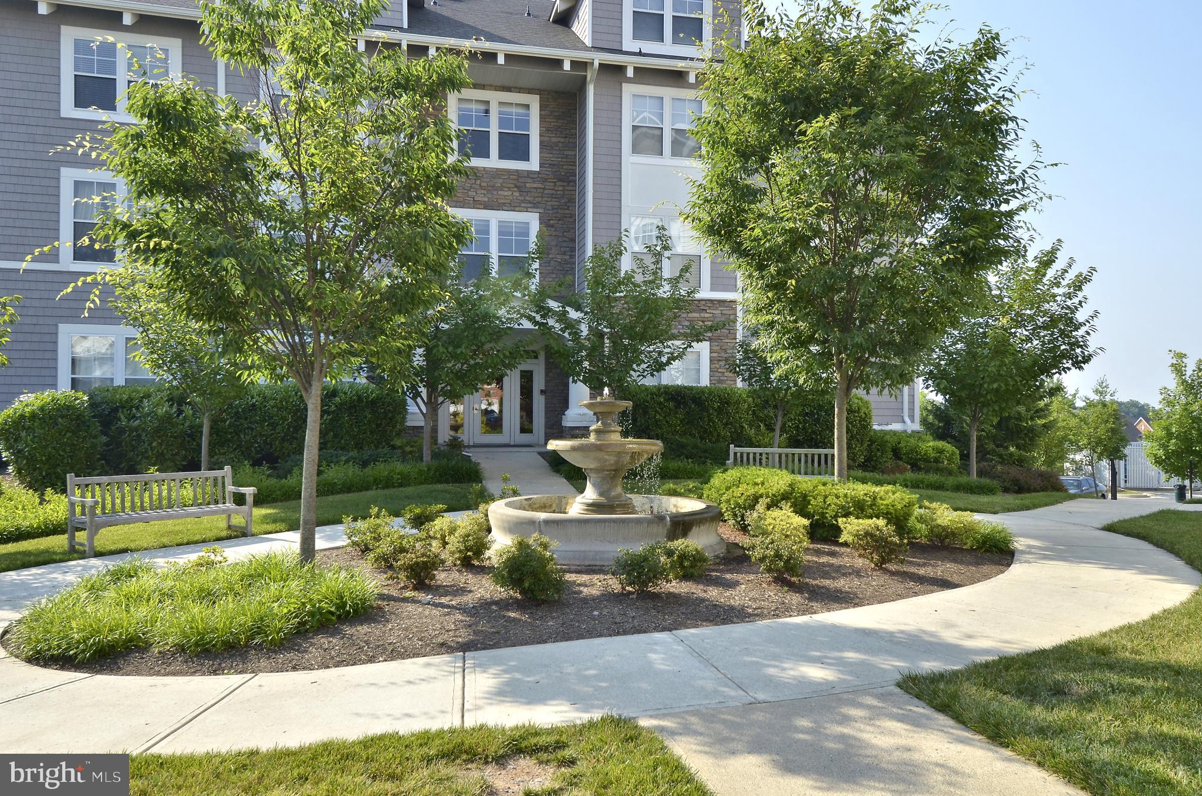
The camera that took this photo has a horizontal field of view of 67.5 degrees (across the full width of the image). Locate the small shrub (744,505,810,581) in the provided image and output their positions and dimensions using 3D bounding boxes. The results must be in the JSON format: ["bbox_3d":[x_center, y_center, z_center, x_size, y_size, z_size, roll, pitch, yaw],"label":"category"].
[{"bbox_3d":[1.632,1.317,8.288,0.600,0.640,0.580,0,-1,0],"label":"small shrub"}]

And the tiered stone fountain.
[{"bbox_3d":[0.045,0.798,10.093,2.650,1.710,2.650,0,-1,0],"label":"tiered stone fountain"}]

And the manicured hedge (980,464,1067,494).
[{"bbox_3d":[7.742,1.432,16.488,1.550,0.500,1.200,0,-1,0],"label":"manicured hedge"}]

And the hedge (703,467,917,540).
[{"bbox_3d":[2.794,1.355,12.000,2.600,0.780,1.200,0,0,18],"label":"hedge"}]

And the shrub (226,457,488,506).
[{"bbox_3d":[-3.958,1.364,15.188,4.300,0.500,1.300,1,-1,-38],"label":"shrub"}]

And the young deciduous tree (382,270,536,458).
[{"bbox_3d":[-2.925,-0.650,19.200,3.400,4.300,3.300,0,0,0],"label":"young deciduous tree"}]

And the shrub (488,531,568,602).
[{"bbox_3d":[-0.608,1.354,7.408,0.630,0.540,0.600,0,-1,0],"label":"shrub"}]

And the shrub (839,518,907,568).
[{"bbox_3d":[2.671,1.399,8.838,0.660,0.500,0.620,0,-1,0],"label":"shrub"}]

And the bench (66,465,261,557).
[{"bbox_3d":[-4.897,1.216,10.119,0.610,0.870,1.870,0,-1,38],"label":"bench"}]

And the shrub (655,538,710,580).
[{"bbox_3d":[0.779,1.544,8.670,0.520,0.400,0.500,0,0,0],"label":"shrub"}]

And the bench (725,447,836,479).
[{"bbox_3d":[2.973,1.217,14.459,1.870,0.870,0.610,0,-1,15],"label":"bench"}]

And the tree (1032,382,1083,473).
[{"bbox_3d":[13.077,0.922,26.000,1.800,3.000,1.800,0,0,0],"label":"tree"}]

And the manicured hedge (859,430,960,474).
[{"bbox_3d":[6.704,1.135,19.600,2.100,0.920,1.300,1,0,-12],"label":"manicured hedge"}]

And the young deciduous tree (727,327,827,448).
[{"bbox_3d":[3.502,-0.112,18.002,2.300,3.200,2.200,0,-1,0],"label":"young deciduous tree"}]

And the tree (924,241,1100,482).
[{"bbox_3d":[7.756,-0.710,17.307,3.350,4.700,3.200,0,-1,0],"label":"tree"}]

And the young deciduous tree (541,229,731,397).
[{"bbox_3d":[0.658,-1.049,18.710,3.700,4.950,3.500,0,-1,0],"label":"young deciduous tree"}]

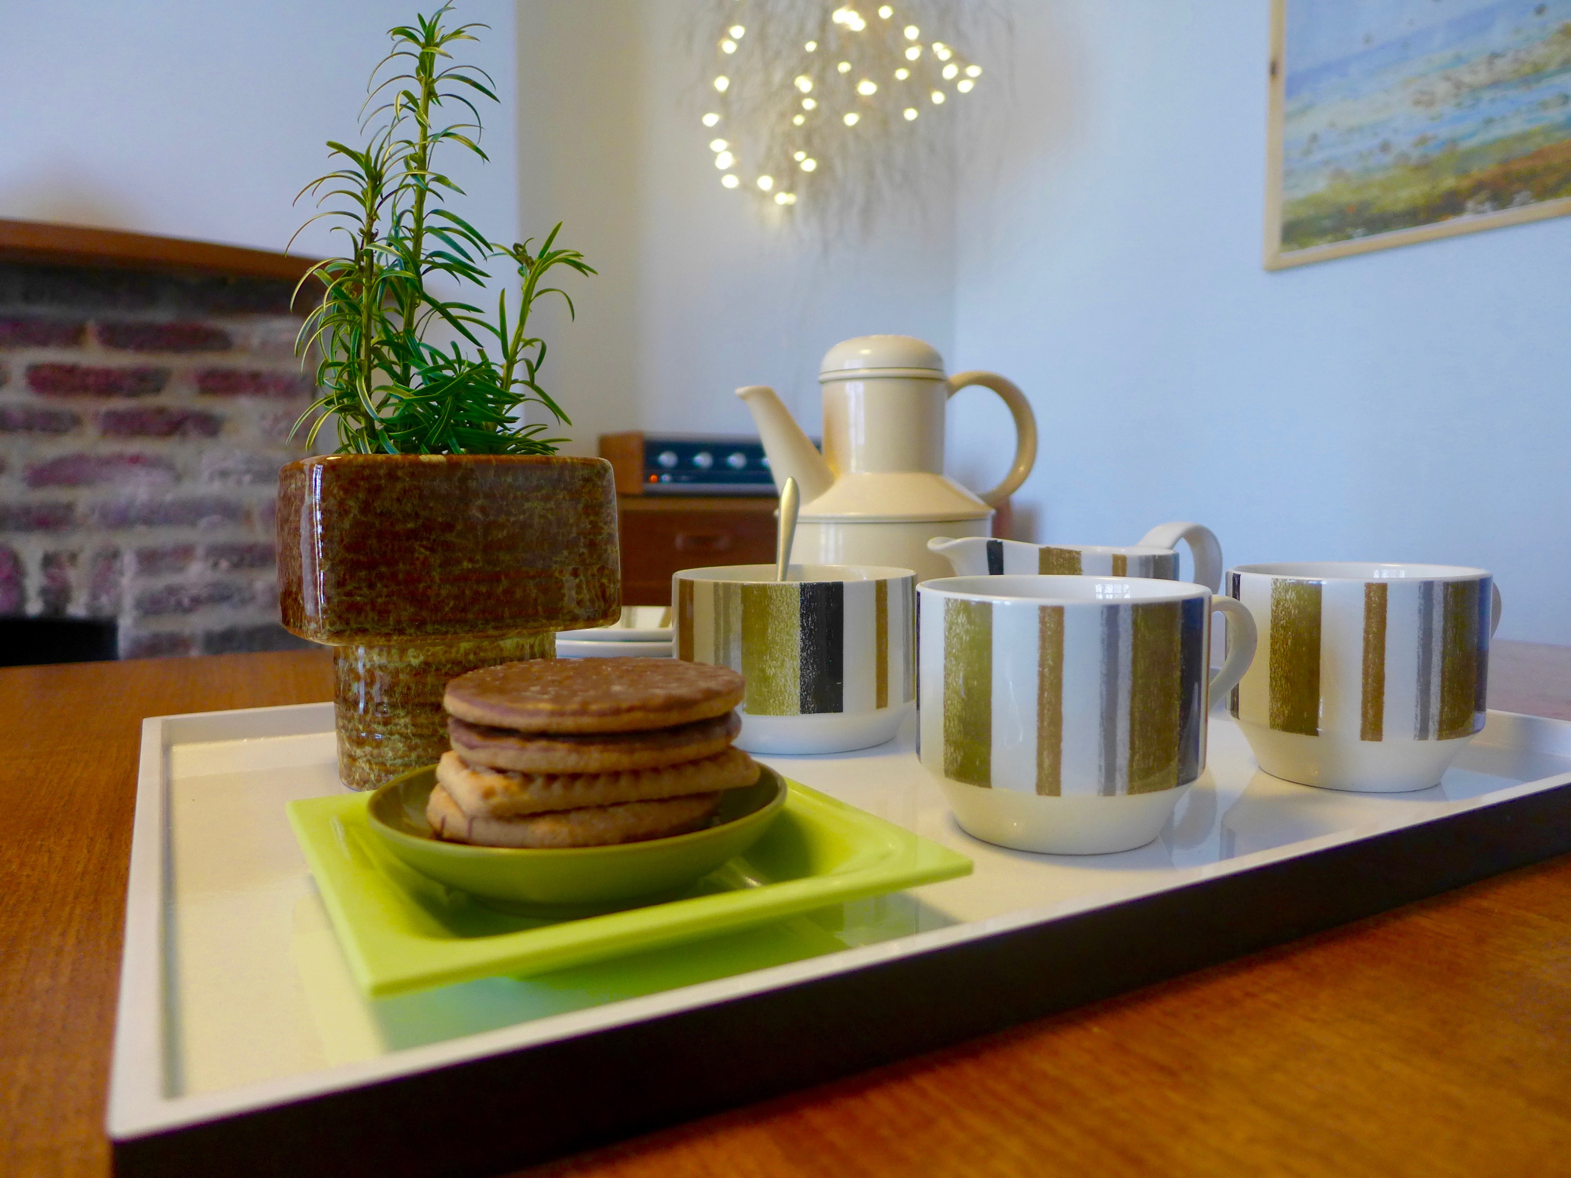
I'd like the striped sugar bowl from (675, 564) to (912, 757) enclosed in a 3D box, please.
[{"bbox_3d":[0.003,0.026,0.447,0.098,0.065,0.098,0,5,0],"label":"striped sugar bowl"}]

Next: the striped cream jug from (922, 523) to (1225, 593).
[{"bbox_3d":[0.132,0.014,0.478,0.149,0.085,0.098,-1,5,-18],"label":"striped cream jug"}]

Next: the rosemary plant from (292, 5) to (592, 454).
[{"bbox_3d":[-0.119,-0.116,0.369,0.099,0.159,0.081,-3,6,-33],"label":"rosemary plant"}]

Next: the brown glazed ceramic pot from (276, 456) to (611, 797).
[{"bbox_3d":[-0.118,0.009,0.381,0.100,0.108,0.077,-3,6,-33],"label":"brown glazed ceramic pot"}]

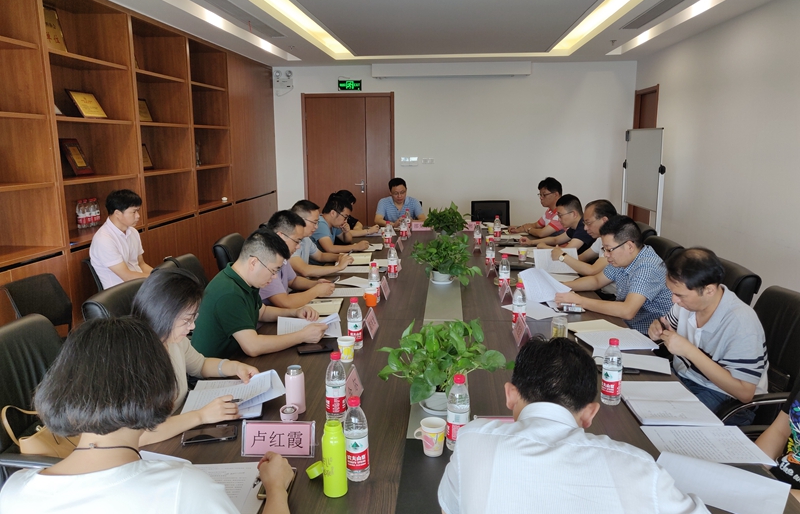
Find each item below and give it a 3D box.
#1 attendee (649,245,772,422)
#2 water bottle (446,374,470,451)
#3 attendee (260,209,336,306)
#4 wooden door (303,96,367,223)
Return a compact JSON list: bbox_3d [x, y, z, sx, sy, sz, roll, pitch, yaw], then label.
[{"bbox_3d":[1.258,0.566,2.507,0.680,1.240,0.530,-2,11,-7],"label":"attendee"},{"bbox_3d":[0.179,0.468,1.761,0.066,0.232,0.066,1,11,5],"label":"water bottle"},{"bbox_3d":[-0.698,0.341,3.633,0.680,1.255,0.530,1,11,5],"label":"attendee"},{"bbox_3d":[-0.922,-1.159,8.422,0.920,2.325,0.080,1,11,5],"label":"wooden door"}]

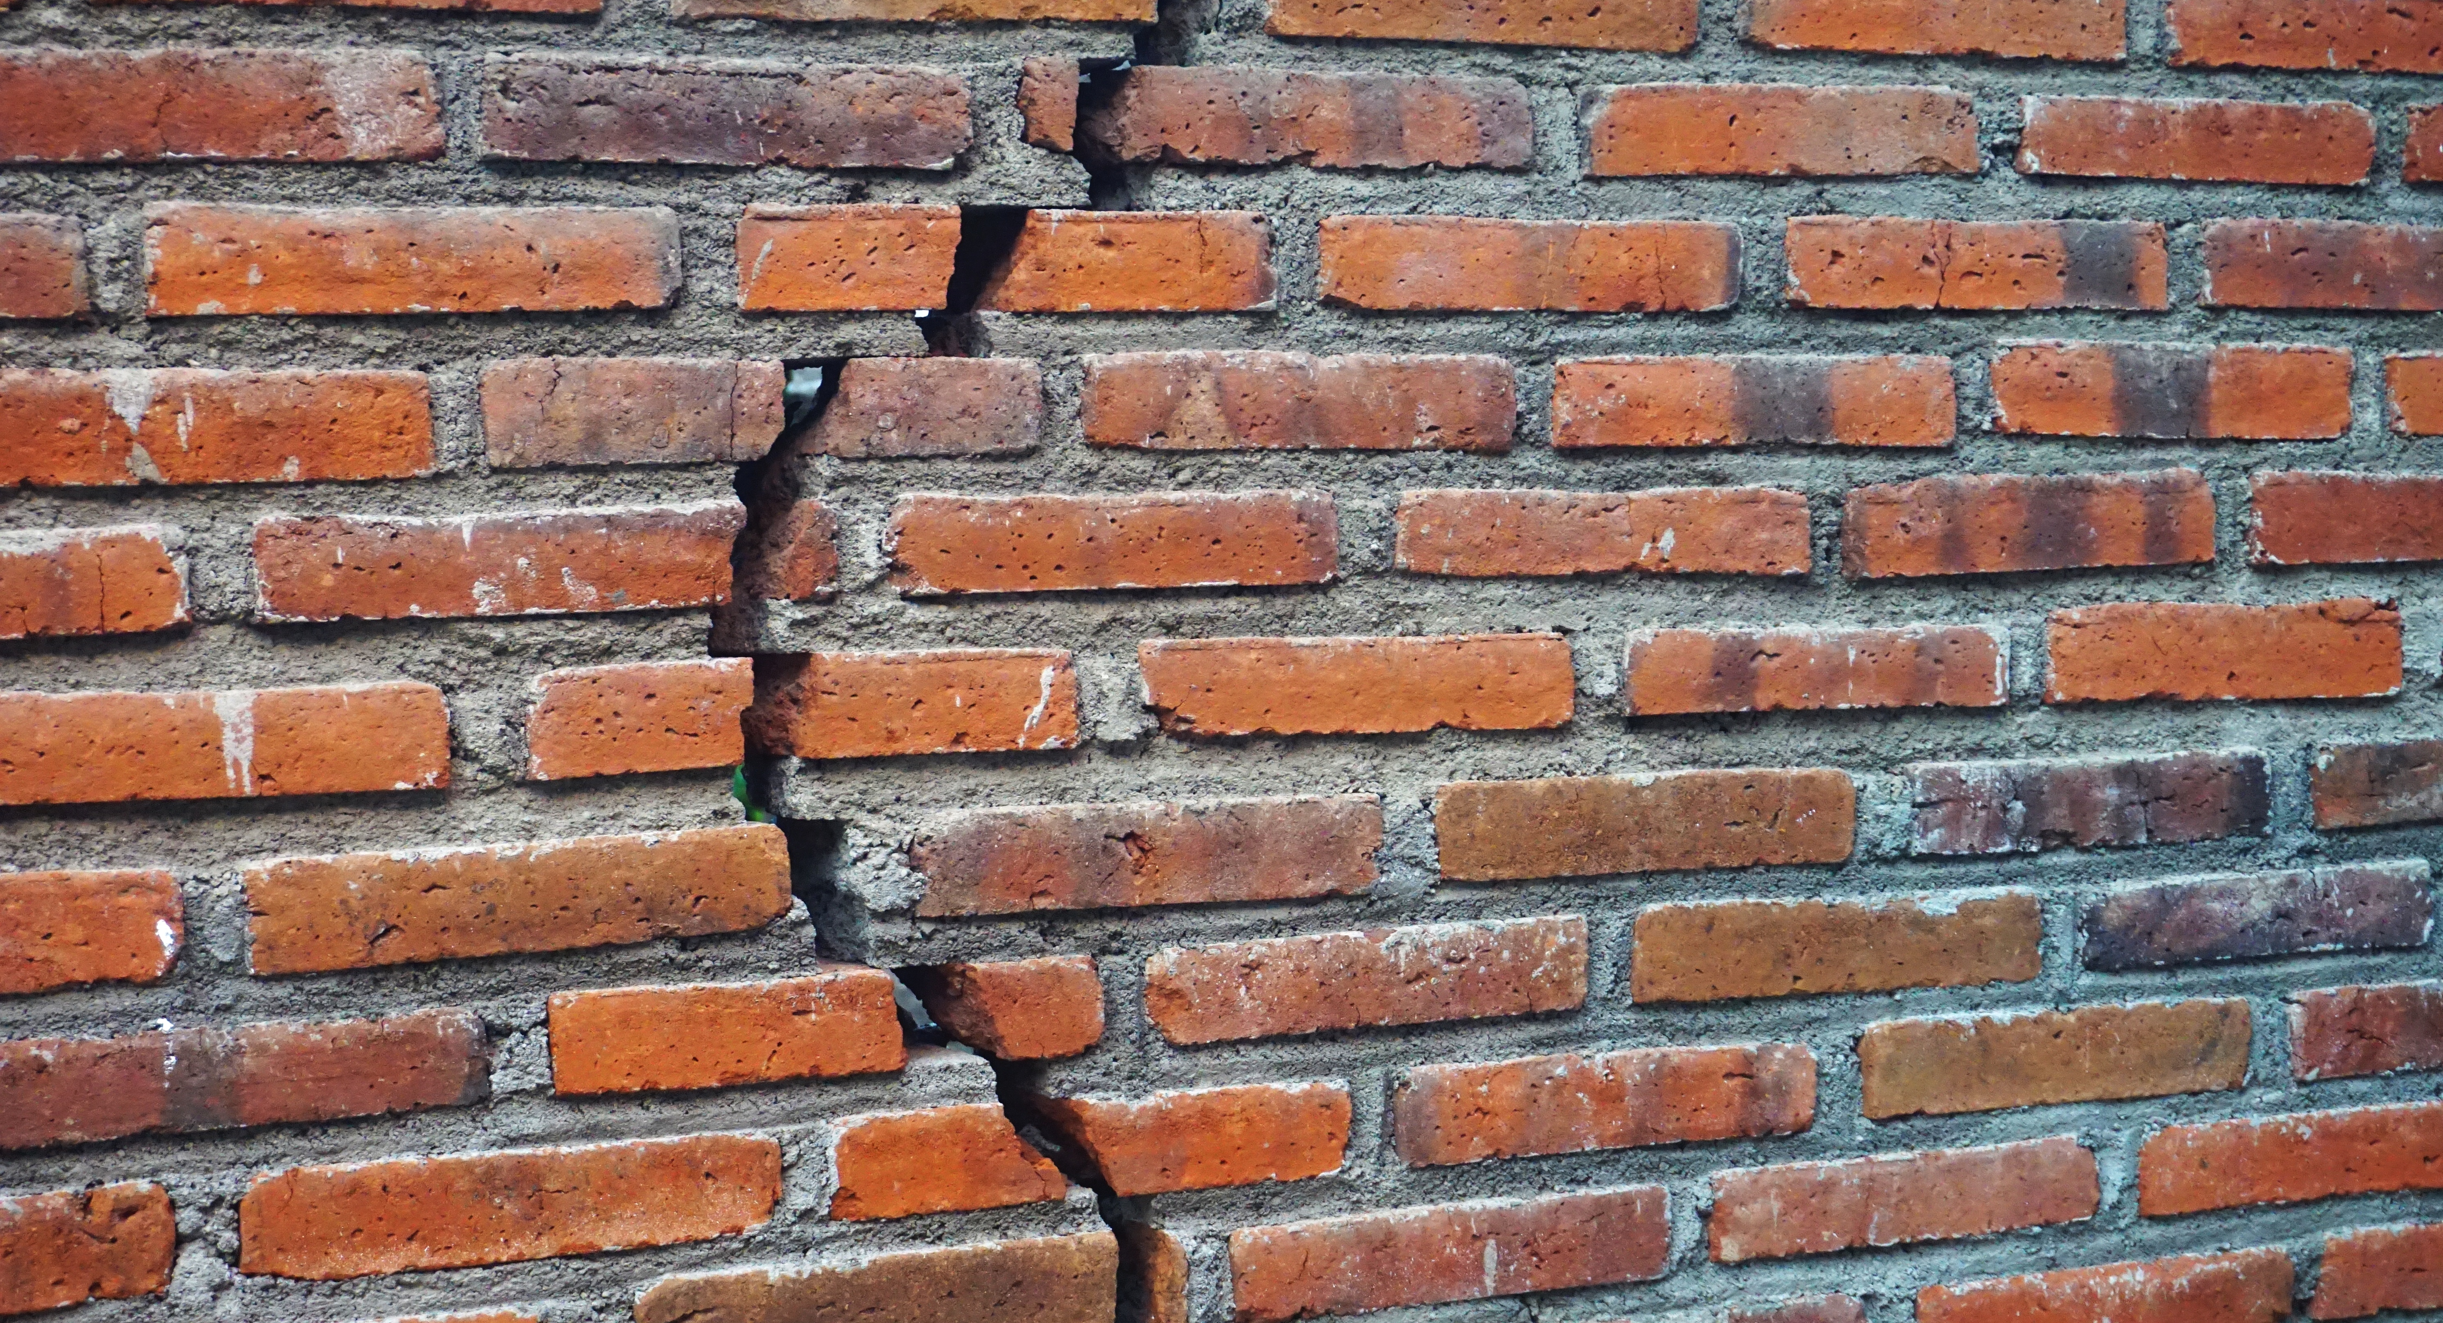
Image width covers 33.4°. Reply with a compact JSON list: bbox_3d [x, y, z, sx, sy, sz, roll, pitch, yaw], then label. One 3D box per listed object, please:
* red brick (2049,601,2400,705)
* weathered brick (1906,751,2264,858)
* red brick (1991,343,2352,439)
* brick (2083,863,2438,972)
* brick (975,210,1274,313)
[{"bbox_3d":[0.476,-0.002,2.050,0.213,0.048,0.100,-1,-2,-24],"label":"red brick"},{"bbox_3d":[0.437,0.075,2.192,0.229,0.046,0.110,-2,-1,-24],"label":"weathered brick"},{"bbox_3d":[0.487,-0.143,2.219,0.234,0.048,0.110,-1,-1,-24],"label":"red brick"},{"bbox_3d":[0.536,0.139,2.235,0.232,0.043,0.110,-2,0,-24],"label":"brick"},{"bbox_3d":[-0.058,-0.172,1.820,0.131,0.043,0.100,-2,-2,-24],"label":"brick"}]

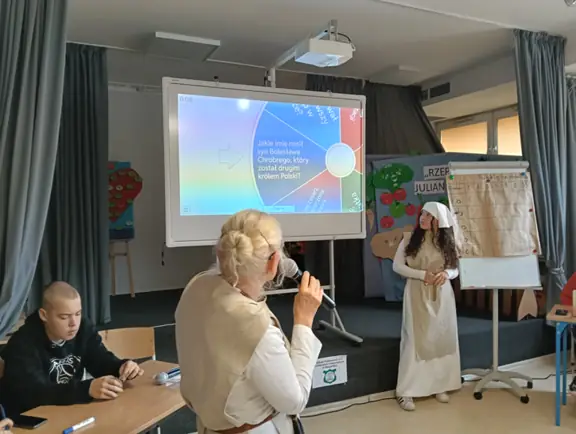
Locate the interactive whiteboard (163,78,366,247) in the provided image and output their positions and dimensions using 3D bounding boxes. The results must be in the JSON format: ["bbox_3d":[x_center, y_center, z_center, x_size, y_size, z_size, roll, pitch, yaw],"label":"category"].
[{"bbox_3d":[-0.115,-0.405,3.582,1.689,1.218,0.060,-1,3,-23],"label":"interactive whiteboard"}]

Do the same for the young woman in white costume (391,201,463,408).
[{"bbox_3d":[1.107,0.670,3.570,0.500,1.585,0.420,-1,3,-12],"label":"young woman in white costume"}]

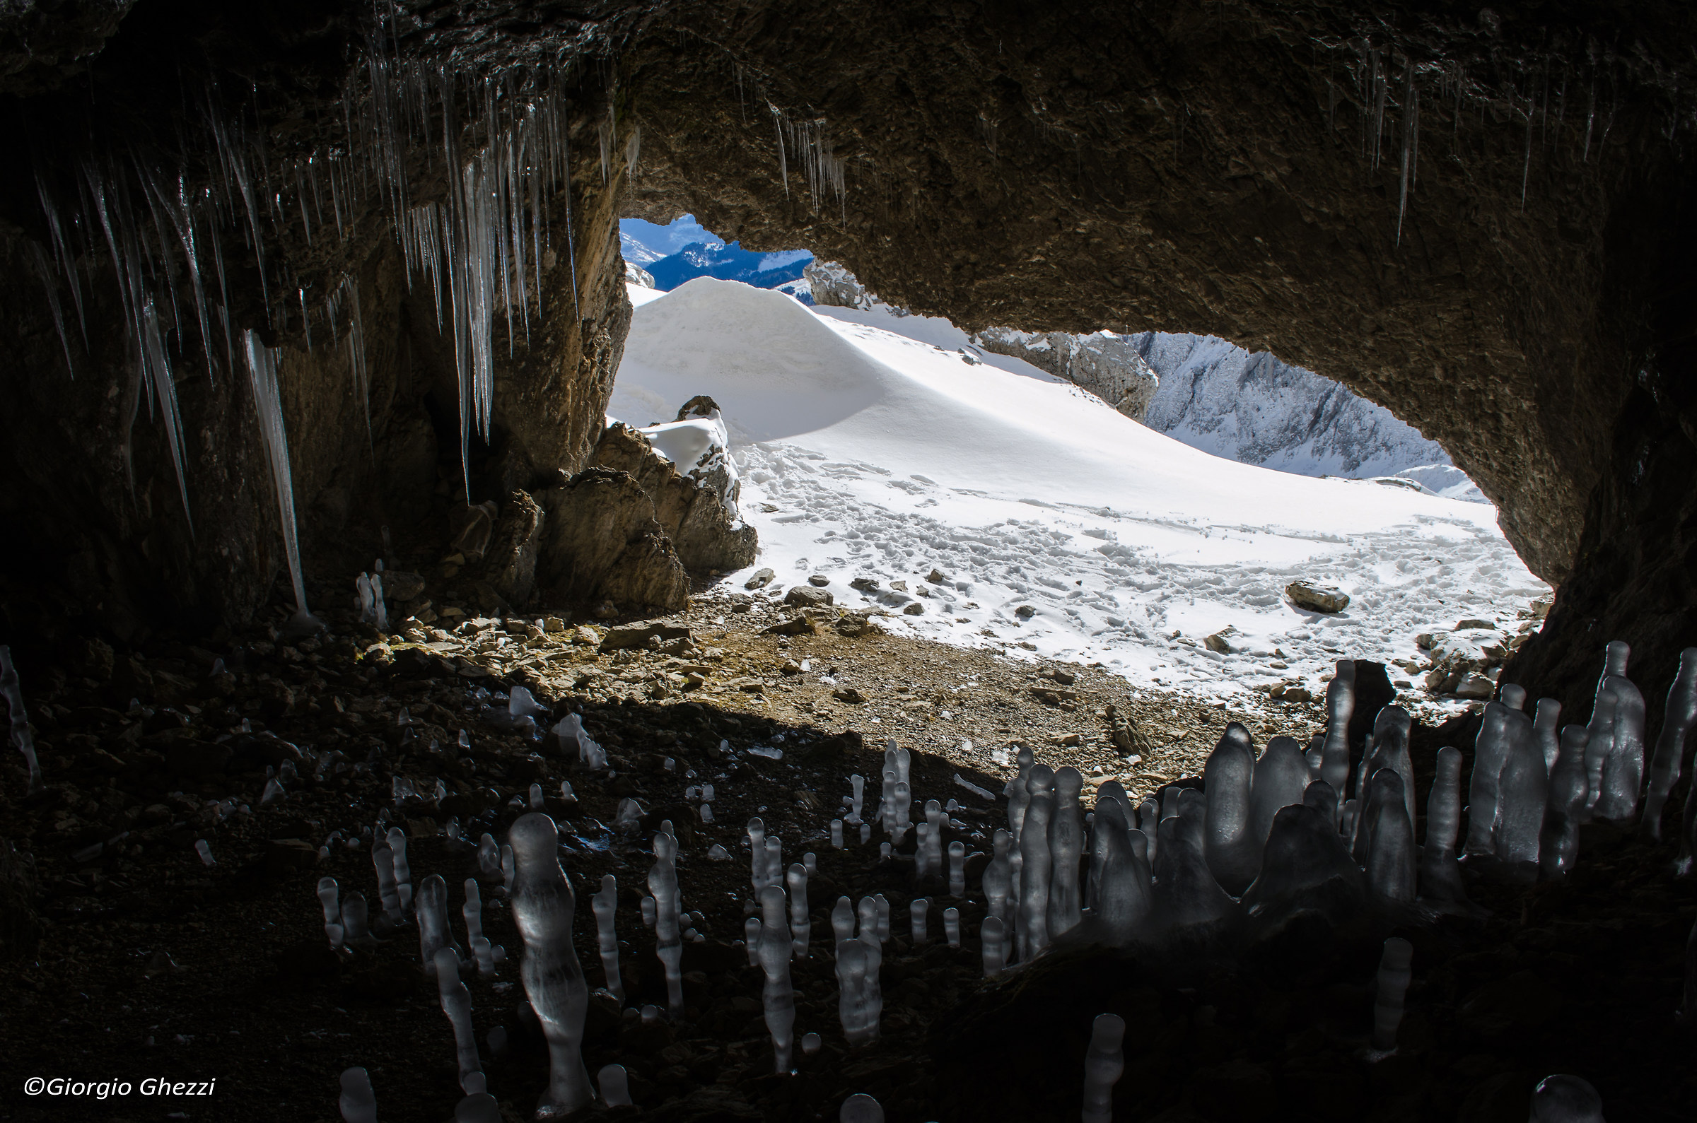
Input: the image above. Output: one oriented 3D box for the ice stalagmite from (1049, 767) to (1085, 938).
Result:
[{"bbox_3d":[0.656,0.863,3.778,0.108,0.524,0.104,3,16,10],"label":"ice stalagmite"}]

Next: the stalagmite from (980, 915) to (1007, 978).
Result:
[{"bbox_3d":[0.424,1.116,3.707,0.070,0.166,0.066,2,16,7],"label":"stalagmite"}]

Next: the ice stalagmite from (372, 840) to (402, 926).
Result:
[{"bbox_3d":[-1.303,0.906,3.588,0.066,0.247,0.066,-2,15,0],"label":"ice stalagmite"}]

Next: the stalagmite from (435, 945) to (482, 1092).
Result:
[{"bbox_3d":[-0.849,0.987,2.761,0.079,0.328,0.079,-2,14,0],"label":"stalagmite"}]

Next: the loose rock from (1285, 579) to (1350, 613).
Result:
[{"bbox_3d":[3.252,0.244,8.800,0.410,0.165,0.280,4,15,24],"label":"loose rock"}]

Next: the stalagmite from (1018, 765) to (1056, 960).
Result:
[{"bbox_3d":[0.557,0.873,3.698,0.106,0.592,0.099,3,16,9],"label":"stalagmite"}]

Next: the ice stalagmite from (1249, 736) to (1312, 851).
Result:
[{"bbox_3d":[1.166,0.667,3.452,0.161,0.407,0.161,-2,14,0],"label":"ice stalagmite"}]

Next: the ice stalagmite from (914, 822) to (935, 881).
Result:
[{"bbox_3d":[0.234,0.884,3.896,0.064,0.182,0.064,-2,15,0],"label":"ice stalagmite"}]

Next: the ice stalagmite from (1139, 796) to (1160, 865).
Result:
[{"bbox_3d":[0.884,0.805,3.722,0.059,0.235,0.059,-2,14,0],"label":"ice stalagmite"}]

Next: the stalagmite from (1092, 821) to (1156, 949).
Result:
[{"bbox_3d":[0.671,0.756,3.112,0.141,0.320,0.141,-2,14,0],"label":"stalagmite"}]

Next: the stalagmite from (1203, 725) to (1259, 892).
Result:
[{"bbox_3d":[0.989,0.635,3.293,0.128,0.444,0.128,-2,15,0],"label":"stalagmite"}]

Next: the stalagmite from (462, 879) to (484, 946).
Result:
[{"bbox_3d":[-1.036,0.978,3.526,0.050,0.205,0.050,-2,14,0],"label":"stalagmite"}]

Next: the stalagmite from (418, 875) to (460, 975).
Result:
[{"bbox_3d":[-1.069,0.939,3.319,0.091,0.264,0.091,-2,14,0],"label":"stalagmite"}]

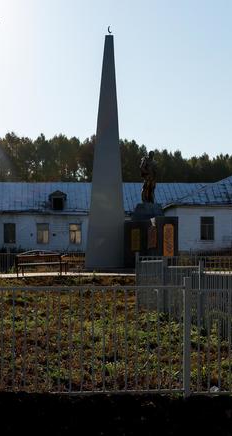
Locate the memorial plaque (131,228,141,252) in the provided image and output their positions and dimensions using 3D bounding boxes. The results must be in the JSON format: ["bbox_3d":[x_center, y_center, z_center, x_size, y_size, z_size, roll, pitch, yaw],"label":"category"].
[{"bbox_3d":[0.904,0.990,32.005,0.440,1.057,0.050,0,-4,-6],"label":"memorial plaque"}]

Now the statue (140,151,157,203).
[{"bbox_3d":[1.475,-1.882,32.898,0.800,2.369,0.650,0,-4,-6],"label":"statue"}]

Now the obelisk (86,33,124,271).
[{"bbox_3d":[-0.513,-2.991,32.070,1.600,10.415,1.450,0,-4,-6],"label":"obelisk"}]

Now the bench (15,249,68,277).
[{"bbox_3d":[-2.807,1.731,27.345,1.750,0.939,0.580,-1,-4,14],"label":"bench"}]

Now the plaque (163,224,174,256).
[{"bbox_3d":[2.280,0.985,31.504,0.450,1.409,0.050,0,-4,-6],"label":"plaque"}]

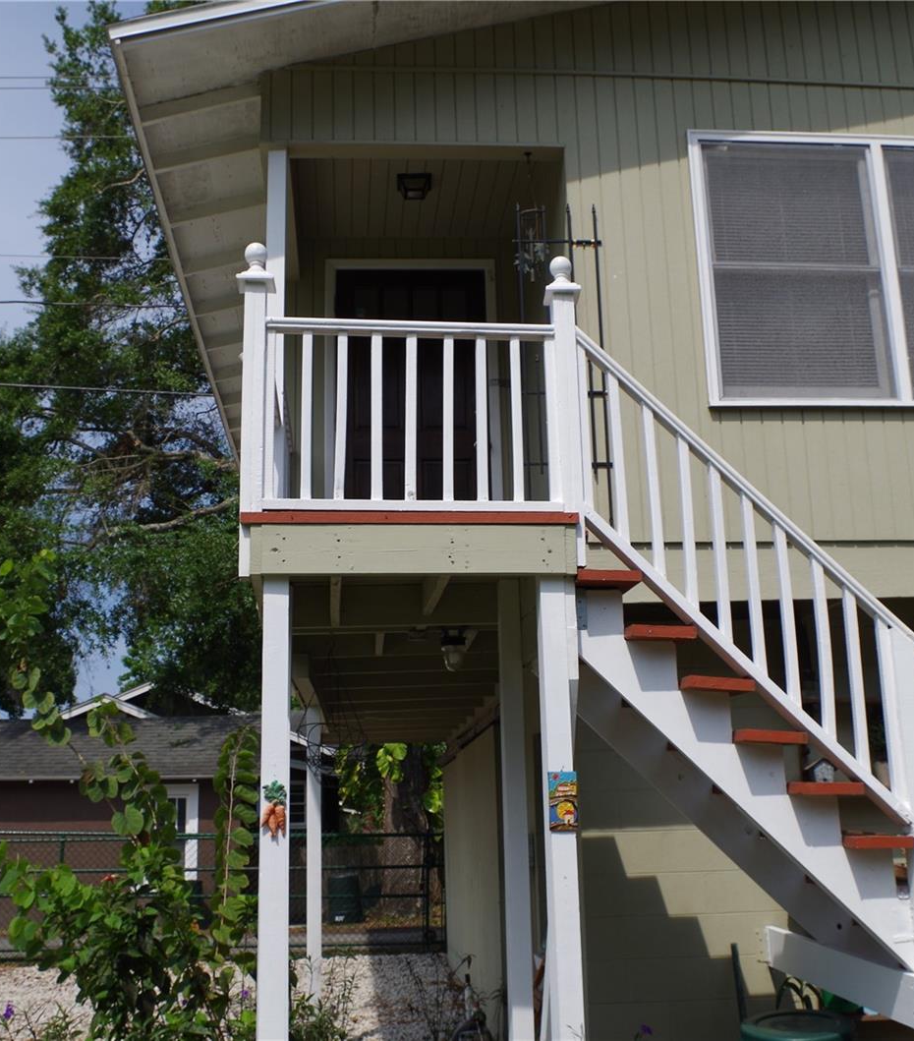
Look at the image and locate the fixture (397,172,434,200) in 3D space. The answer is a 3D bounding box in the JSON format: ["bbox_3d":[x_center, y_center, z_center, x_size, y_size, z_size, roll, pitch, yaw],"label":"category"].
[{"bbox_3d":[-0.239,-1.889,6.690,0.187,0.085,0.183,-1,-15,-2],"label":"fixture"}]

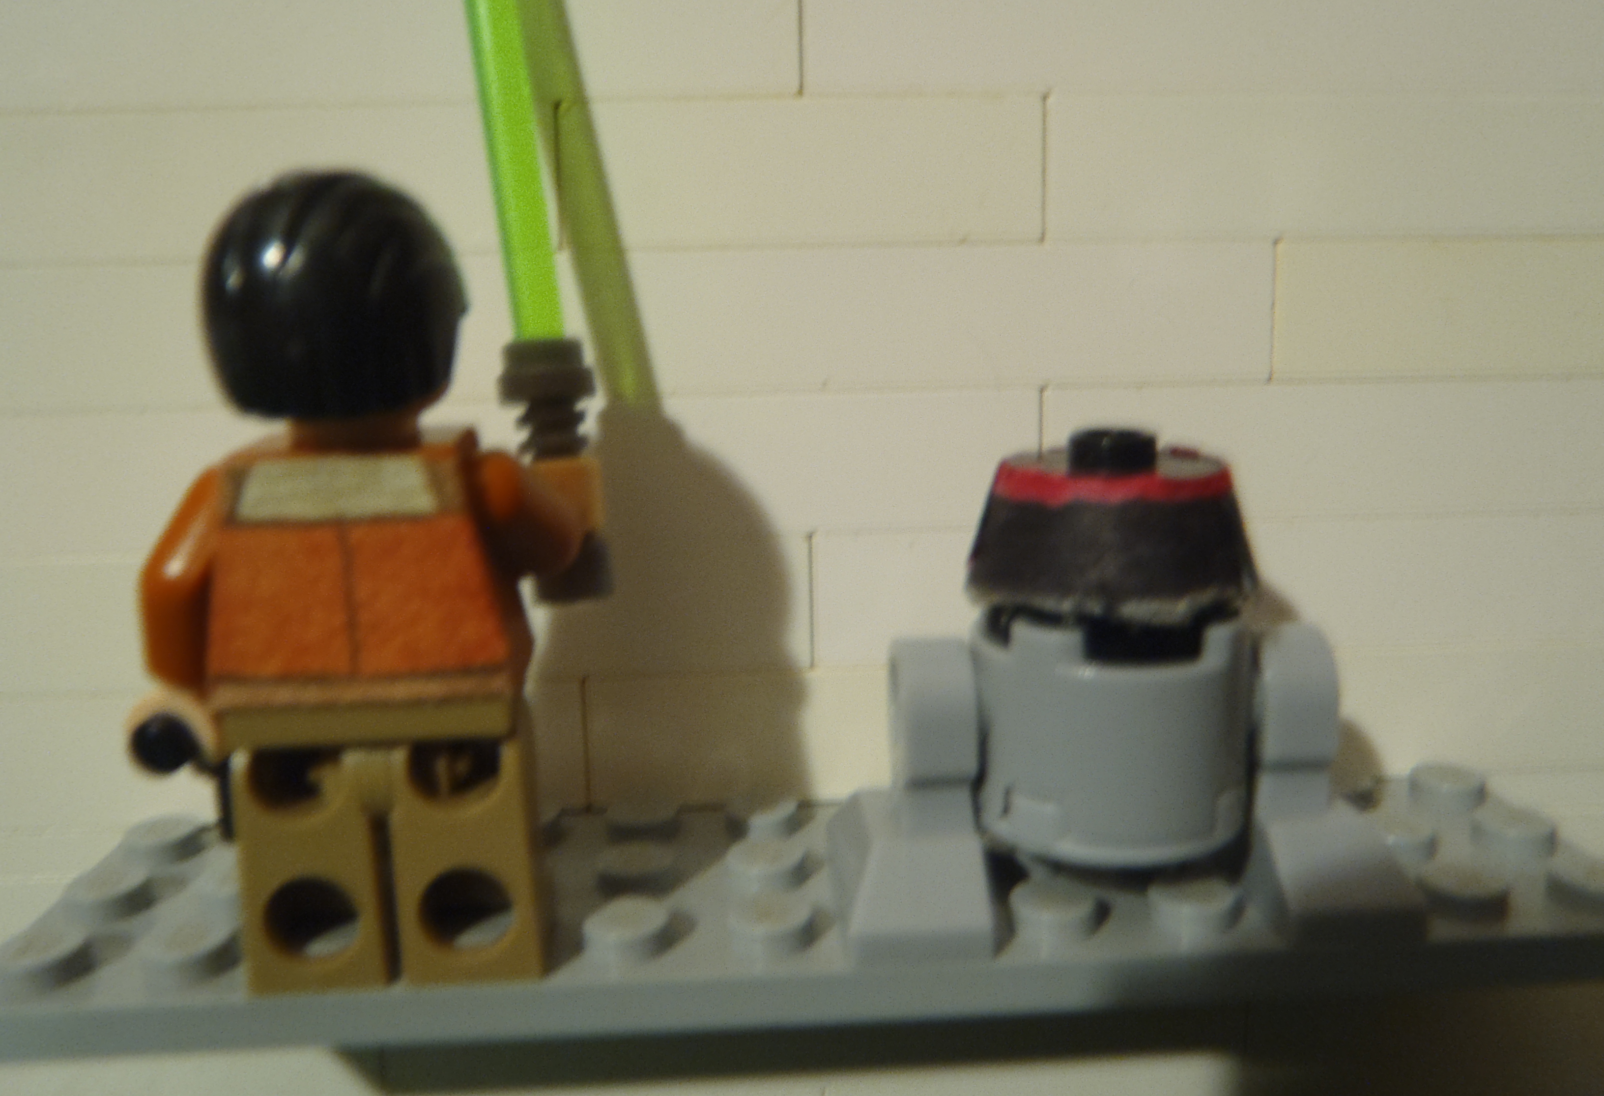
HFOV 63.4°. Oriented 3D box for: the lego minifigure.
[{"bbox_3d":[-0.024,0.001,0.071,0.024,0.042,0.018,-2,9,-3],"label":"lego minifigure"}]

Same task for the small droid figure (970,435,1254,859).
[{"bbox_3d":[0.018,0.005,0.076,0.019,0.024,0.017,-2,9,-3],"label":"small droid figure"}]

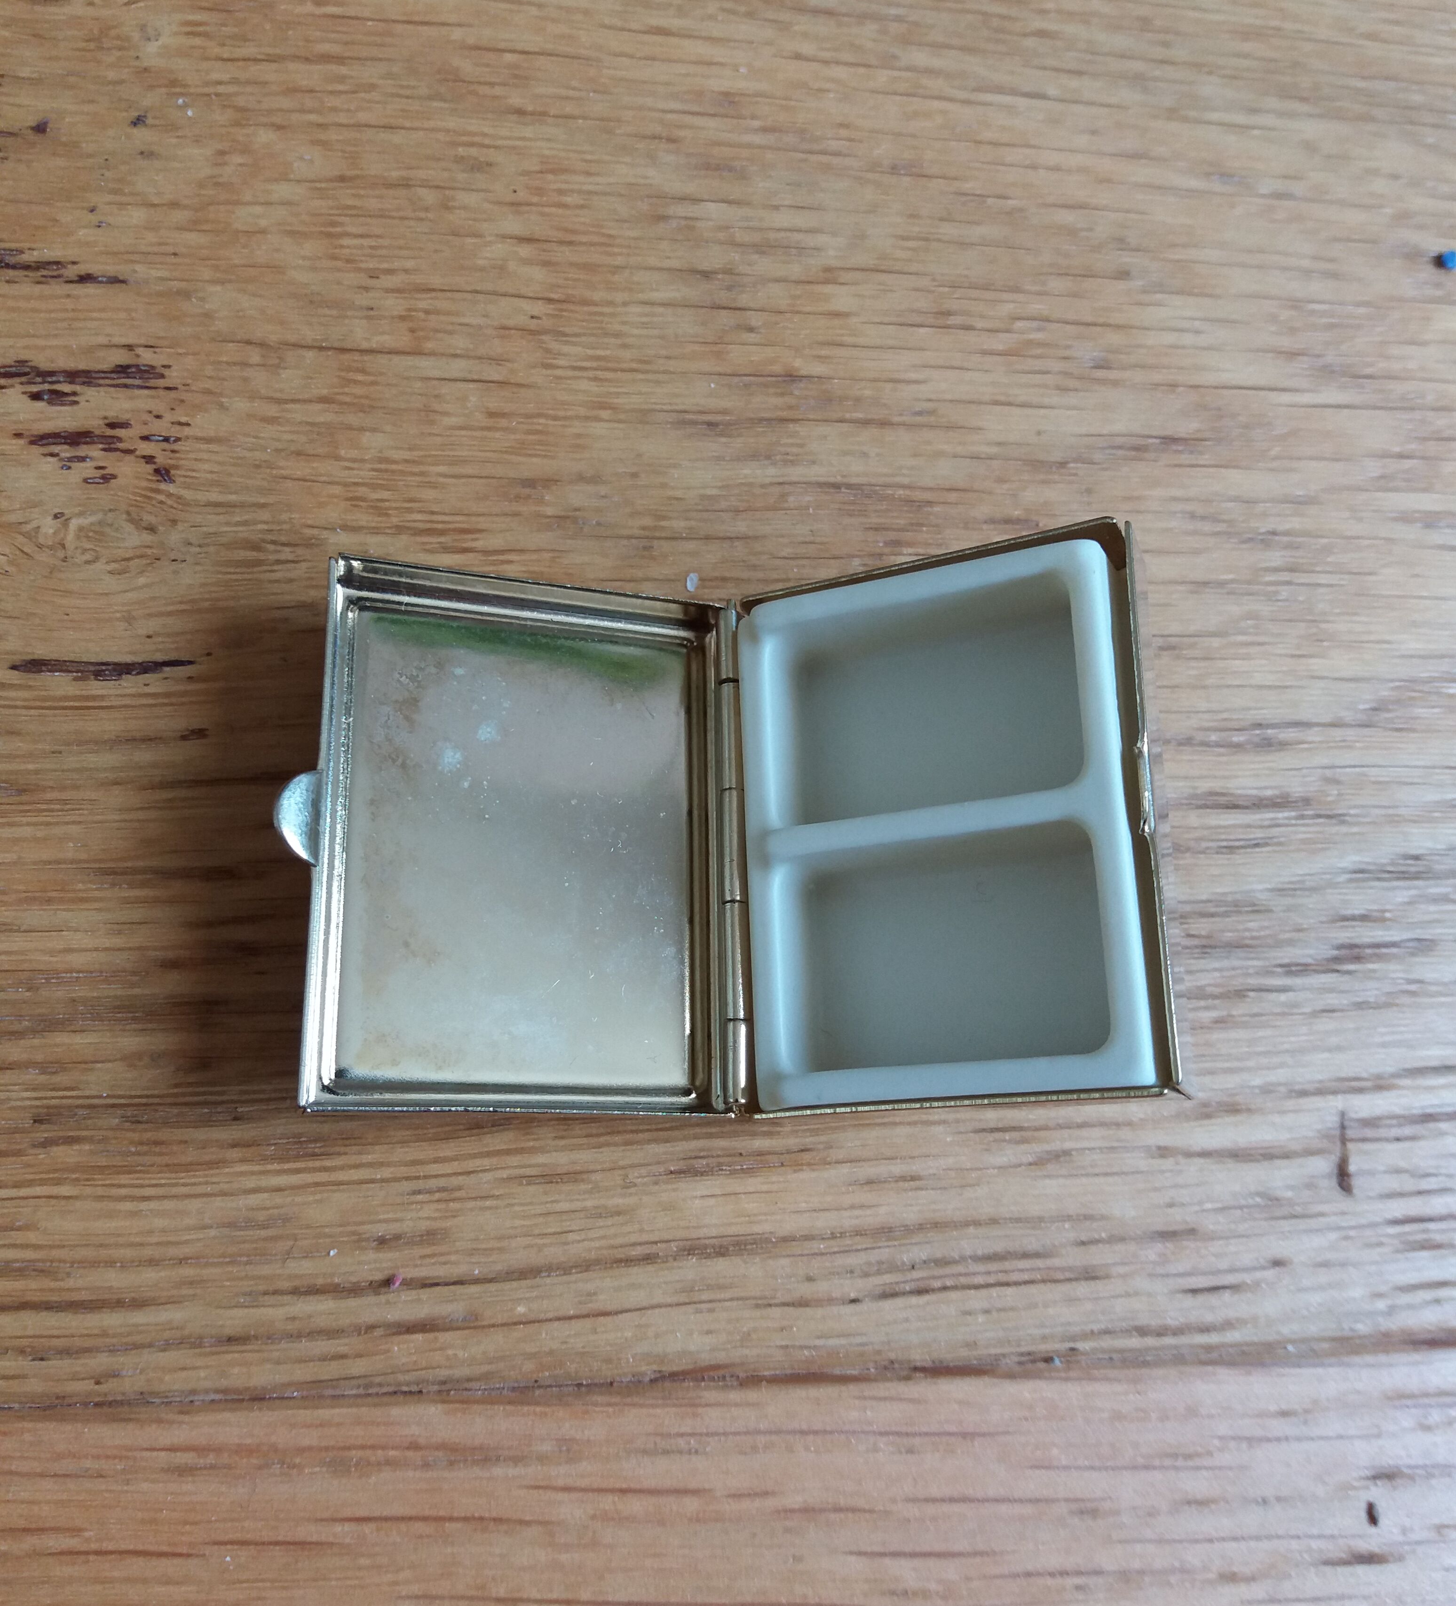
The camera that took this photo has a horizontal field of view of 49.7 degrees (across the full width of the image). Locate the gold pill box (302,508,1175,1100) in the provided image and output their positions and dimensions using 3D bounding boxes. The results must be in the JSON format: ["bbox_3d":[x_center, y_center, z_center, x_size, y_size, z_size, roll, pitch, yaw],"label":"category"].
[{"bbox_3d":[0.000,0.002,0.142,0.079,0.028,0.050,2,74,-10],"label":"gold pill box"}]

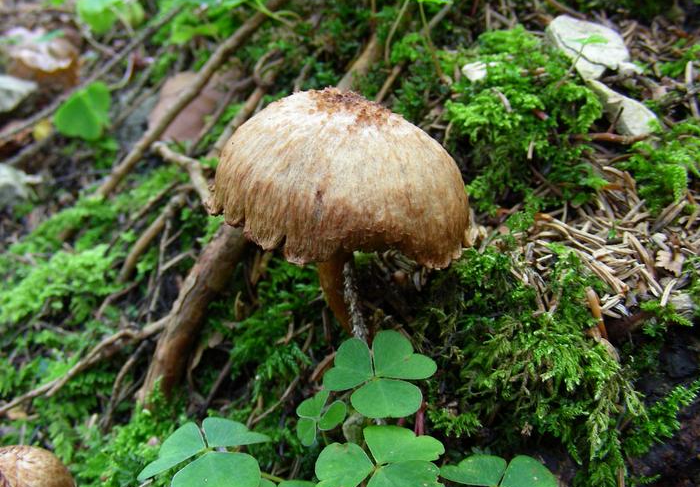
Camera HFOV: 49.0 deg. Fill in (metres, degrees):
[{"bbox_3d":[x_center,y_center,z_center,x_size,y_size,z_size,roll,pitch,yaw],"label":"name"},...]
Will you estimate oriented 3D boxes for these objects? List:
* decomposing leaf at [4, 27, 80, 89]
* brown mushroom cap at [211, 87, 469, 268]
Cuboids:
[{"bbox_3d":[-0.200,-0.120,0.500,0.050,0.024,0.040,0,34,0],"label":"decomposing leaf"},{"bbox_3d":[-0.003,-0.025,0.218,0.074,0.037,0.071,3,22,-1],"label":"brown mushroom cap"}]

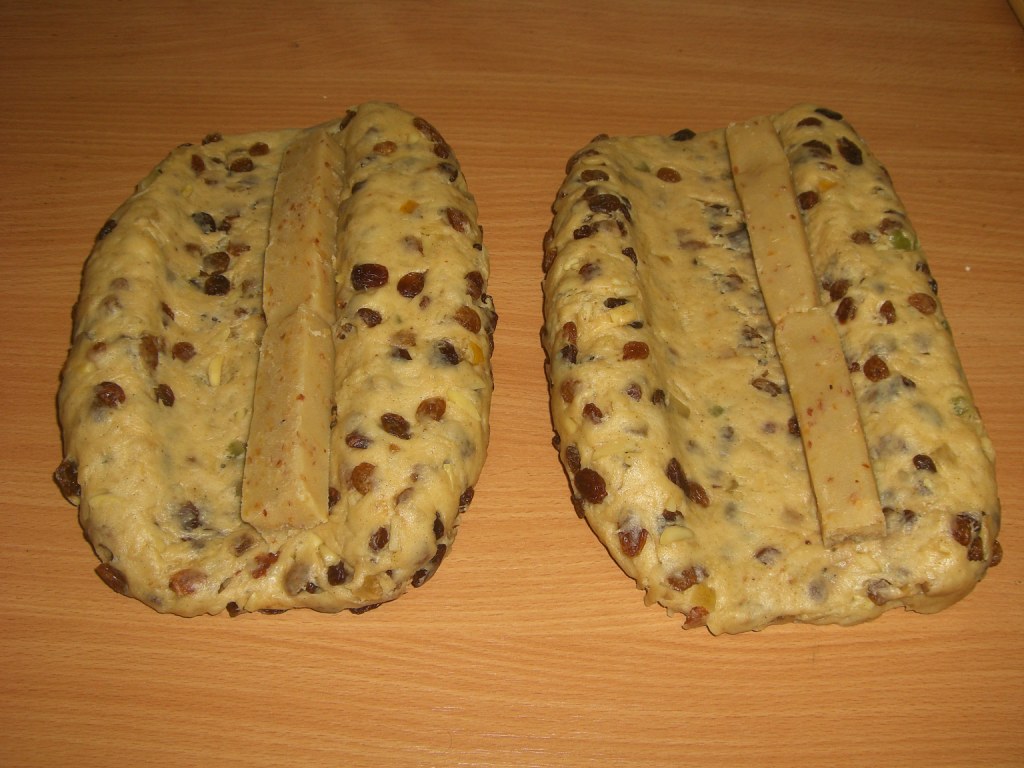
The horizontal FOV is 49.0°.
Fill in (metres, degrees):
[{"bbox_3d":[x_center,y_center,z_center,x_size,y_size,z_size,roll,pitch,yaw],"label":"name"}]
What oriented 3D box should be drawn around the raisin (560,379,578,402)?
[{"bbox_3d":[0.028,0.003,0.542,0.009,0.007,0.013,5,55,3],"label":"raisin"}]

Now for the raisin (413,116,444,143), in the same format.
[{"bbox_3d":[-0.045,-0.136,0.601,0.018,0.009,0.010,36,61,24],"label":"raisin"}]

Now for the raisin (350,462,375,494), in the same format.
[{"bbox_3d":[-0.063,0.040,0.471,0.010,0.009,0.015,0,53,0],"label":"raisin"}]

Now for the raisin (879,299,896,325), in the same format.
[{"bbox_3d":[0.187,-0.036,0.561,0.008,0.008,0.014,0,55,0],"label":"raisin"}]

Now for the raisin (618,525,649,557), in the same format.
[{"bbox_3d":[0.050,0.064,0.461,0.013,0.009,0.014,0,53,0],"label":"raisin"}]

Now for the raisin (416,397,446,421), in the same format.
[{"bbox_3d":[-0.038,0.013,0.536,0.015,0.007,0.010,-31,65,-31],"label":"raisin"}]

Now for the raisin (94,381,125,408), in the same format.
[{"bbox_3d":[-0.194,0.006,0.545,0.017,0.009,0.011,15,59,28],"label":"raisin"}]

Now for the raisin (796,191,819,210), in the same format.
[{"bbox_3d":[0.160,-0.099,0.608,0.014,0.009,0.009,-33,61,-21],"label":"raisin"}]

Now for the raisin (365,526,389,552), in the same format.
[{"bbox_3d":[-0.055,0.064,0.464,0.008,0.006,0.011,22,70,9],"label":"raisin"}]

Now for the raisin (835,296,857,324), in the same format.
[{"bbox_3d":[0.140,-0.031,0.472,0.009,0.007,0.013,17,54,13],"label":"raisin"}]

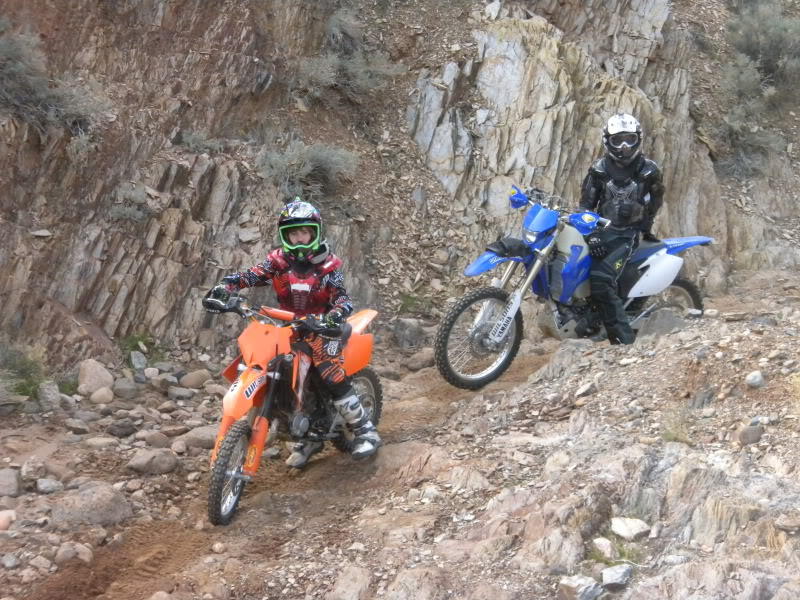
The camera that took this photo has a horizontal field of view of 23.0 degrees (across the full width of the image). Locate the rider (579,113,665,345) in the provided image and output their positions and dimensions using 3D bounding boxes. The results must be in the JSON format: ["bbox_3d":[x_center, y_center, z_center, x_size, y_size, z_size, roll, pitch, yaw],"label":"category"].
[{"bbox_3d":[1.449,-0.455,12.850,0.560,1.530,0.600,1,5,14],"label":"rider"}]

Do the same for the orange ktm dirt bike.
[{"bbox_3d":[-0.593,0.550,11.120,0.810,1.060,1.790,8,17,30],"label":"orange ktm dirt bike"}]

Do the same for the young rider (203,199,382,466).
[{"bbox_3d":[-0.609,0.167,11.120,0.880,1.420,0.700,1,5,14],"label":"young rider"}]

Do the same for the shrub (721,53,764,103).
[{"bbox_3d":[2.825,-1.835,16.200,0.360,0.390,0.360,0,5,0],"label":"shrub"}]

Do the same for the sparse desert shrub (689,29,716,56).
[{"bbox_3d":[2.618,-2.228,17.000,0.240,0.230,0.240,0,5,0],"label":"sparse desert shrub"}]

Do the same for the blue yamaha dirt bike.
[{"bbox_3d":[1.171,-0.089,12.776,2.140,1.250,0.820,-5,17,-28],"label":"blue yamaha dirt bike"}]

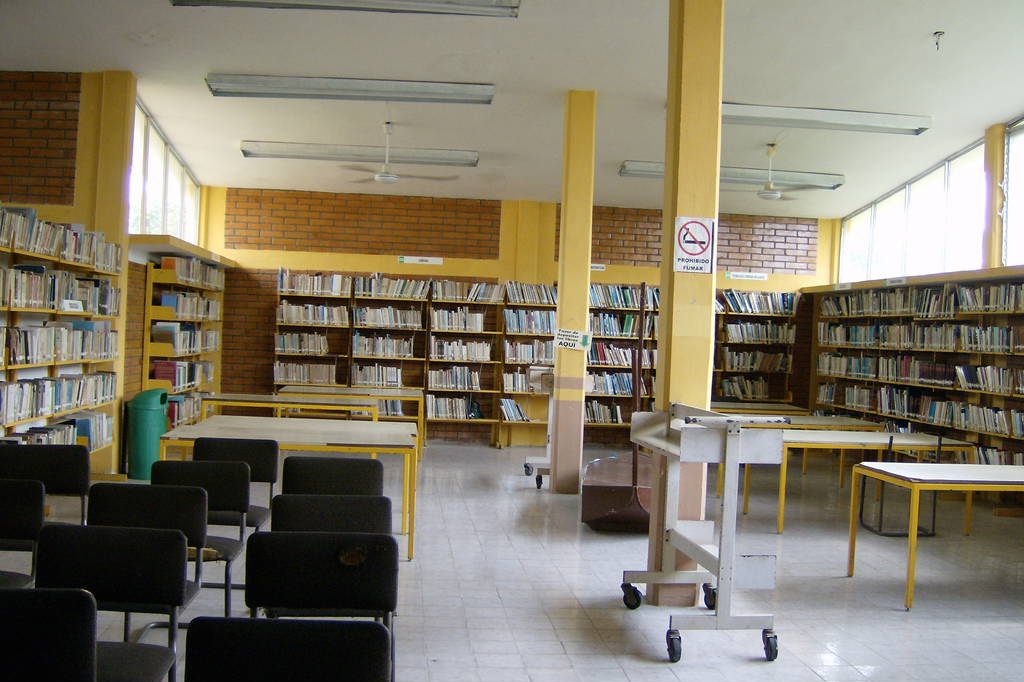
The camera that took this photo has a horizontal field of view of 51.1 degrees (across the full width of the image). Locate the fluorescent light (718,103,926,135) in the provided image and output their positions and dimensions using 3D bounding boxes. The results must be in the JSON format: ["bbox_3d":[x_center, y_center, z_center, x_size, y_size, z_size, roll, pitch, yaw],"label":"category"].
[{"bbox_3d":[2.661,-2.081,9.924,2.548,0.091,0.280,2,-7,-6],"label":"fluorescent light"}]

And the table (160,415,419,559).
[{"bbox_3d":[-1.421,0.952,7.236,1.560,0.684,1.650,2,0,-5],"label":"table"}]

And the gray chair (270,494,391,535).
[{"bbox_3d":[-0.656,0.956,3.723,0.450,0.780,0.510,2,0,-6],"label":"gray chair"}]

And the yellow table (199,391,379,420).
[{"bbox_3d":[-2.090,0.901,10.200,1.560,0.684,0.830,2,0,-3],"label":"yellow table"}]

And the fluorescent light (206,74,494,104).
[{"bbox_3d":[-1.425,-2.247,9.497,2.548,0.091,0.280,2,-7,-6],"label":"fluorescent light"}]

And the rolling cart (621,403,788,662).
[{"bbox_3d":[0.902,0.864,5.089,0.490,1.060,0.960,2,0,-8],"label":"rolling cart"}]

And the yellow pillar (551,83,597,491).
[{"bbox_3d":[0.543,-0.424,9.562,0.245,3.540,0.250,2,0,-6],"label":"yellow pillar"}]

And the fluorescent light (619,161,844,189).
[{"bbox_3d":[2.470,-1.852,11.933,2.548,0.091,0.280,2,-7,-6],"label":"fluorescent light"}]

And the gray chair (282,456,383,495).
[{"bbox_3d":[-0.823,0.939,4.762,0.450,0.785,0.510,2,0,-6],"label":"gray chair"}]

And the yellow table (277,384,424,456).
[{"bbox_3d":[-1.771,0.925,11.932,1.568,0.693,0.868,2,0,-6],"label":"yellow table"}]

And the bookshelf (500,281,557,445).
[{"bbox_3d":[0.333,0.312,13.431,0.966,2.072,0.308,2,0,-6],"label":"bookshelf"}]

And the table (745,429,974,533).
[{"bbox_3d":[2.708,1.101,8.397,1.560,0.684,0.830,2,0,-7],"label":"table"}]

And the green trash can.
[{"bbox_3d":[-3.217,0.807,9.440,0.360,0.800,0.345,2,0,0],"label":"green trash can"}]

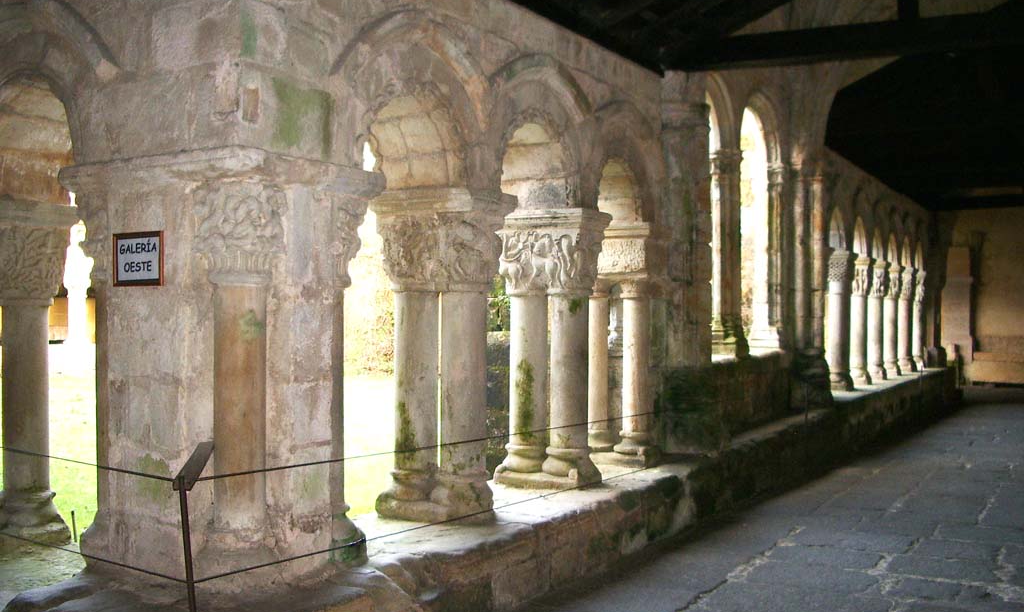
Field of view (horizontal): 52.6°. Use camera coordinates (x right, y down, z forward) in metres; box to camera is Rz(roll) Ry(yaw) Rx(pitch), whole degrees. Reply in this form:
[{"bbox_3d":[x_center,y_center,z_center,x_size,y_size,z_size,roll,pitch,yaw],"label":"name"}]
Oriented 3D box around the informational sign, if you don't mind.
[{"bbox_3d":[-1.616,-0.200,4.478,0.316,0.232,0.029,0,-1,30],"label":"informational sign"}]

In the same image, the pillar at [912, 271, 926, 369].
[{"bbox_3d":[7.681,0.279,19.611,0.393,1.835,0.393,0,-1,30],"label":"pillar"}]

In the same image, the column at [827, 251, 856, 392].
[{"bbox_3d":[4.766,0.210,14.947,0.337,1.979,0.326,-1,-1,30],"label":"column"}]

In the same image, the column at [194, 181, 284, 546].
[{"bbox_3d":[-1.220,0.257,4.680,0.388,1.632,0.347,0,-1,-15],"label":"column"}]

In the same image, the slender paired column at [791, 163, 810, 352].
[{"bbox_3d":[3.696,-0.630,13.275,0.194,2.428,0.194,-1,-1,30],"label":"slender paired column"}]

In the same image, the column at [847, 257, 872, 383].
[{"bbox_3d":[4.984,0.208,14.867,0.393,1.816,0.393,0,-1,30],"label":"column"}]

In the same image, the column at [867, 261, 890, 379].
[{"bbox_3d":[6.051,0.226,17.208,0.326,2.009,0.316,-1,-1,30],"label":"column"}]

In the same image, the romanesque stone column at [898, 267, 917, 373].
[{"bbox_3d":[7.512,0.223,19.780,0.326,2.020,0.316,-1,-1,30],"label":"romanesque stone column"}]

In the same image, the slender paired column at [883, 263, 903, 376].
[{"bbox_3d":[6.235,0.245,17.057,0.363,1.826,0.393,0,-1,30],"label":"slender paired column"}]

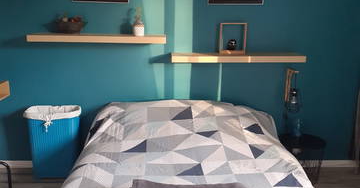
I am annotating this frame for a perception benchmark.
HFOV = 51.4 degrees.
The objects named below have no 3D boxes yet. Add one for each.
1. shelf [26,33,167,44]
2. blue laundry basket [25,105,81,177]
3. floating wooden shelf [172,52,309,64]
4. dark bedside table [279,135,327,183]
[{"bbox_3d":[-0.666,-0.465,3.105,1.100,0.050,0.260,0,12,-2],"label":"shelf"},{"bbox_3d":[-1.087,0.427,3.226,0.450,0.602,0.285,-1,12,-8],"label":"blue laundry basket"},{"bbox_3d":[0.479,-0.309,3.179,1.100,0.050,0.260,0,12,-2],"label":"floating wooden shelf"},{"bbox_3d":[1.011,0.575,3.188,0.412,0.365,0.412,0,12,-2],"label":"dark bedside table"}]

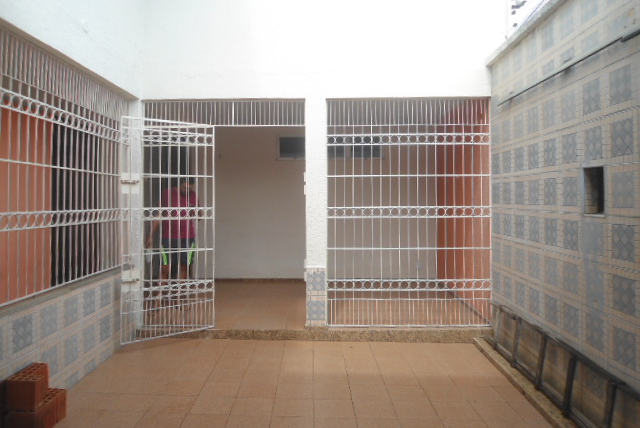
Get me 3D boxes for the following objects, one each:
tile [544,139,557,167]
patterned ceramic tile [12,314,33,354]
[{"bbox_3d":[1.863,-0.497,3.885,0.010,0.213,0.213,0,2,1],"label":"tile"},{"bbox_3d":[-1.995,0.806,3.215,0.010,0.205,0.205,0,2,-1],"label":"patterned ceramic tile"}]

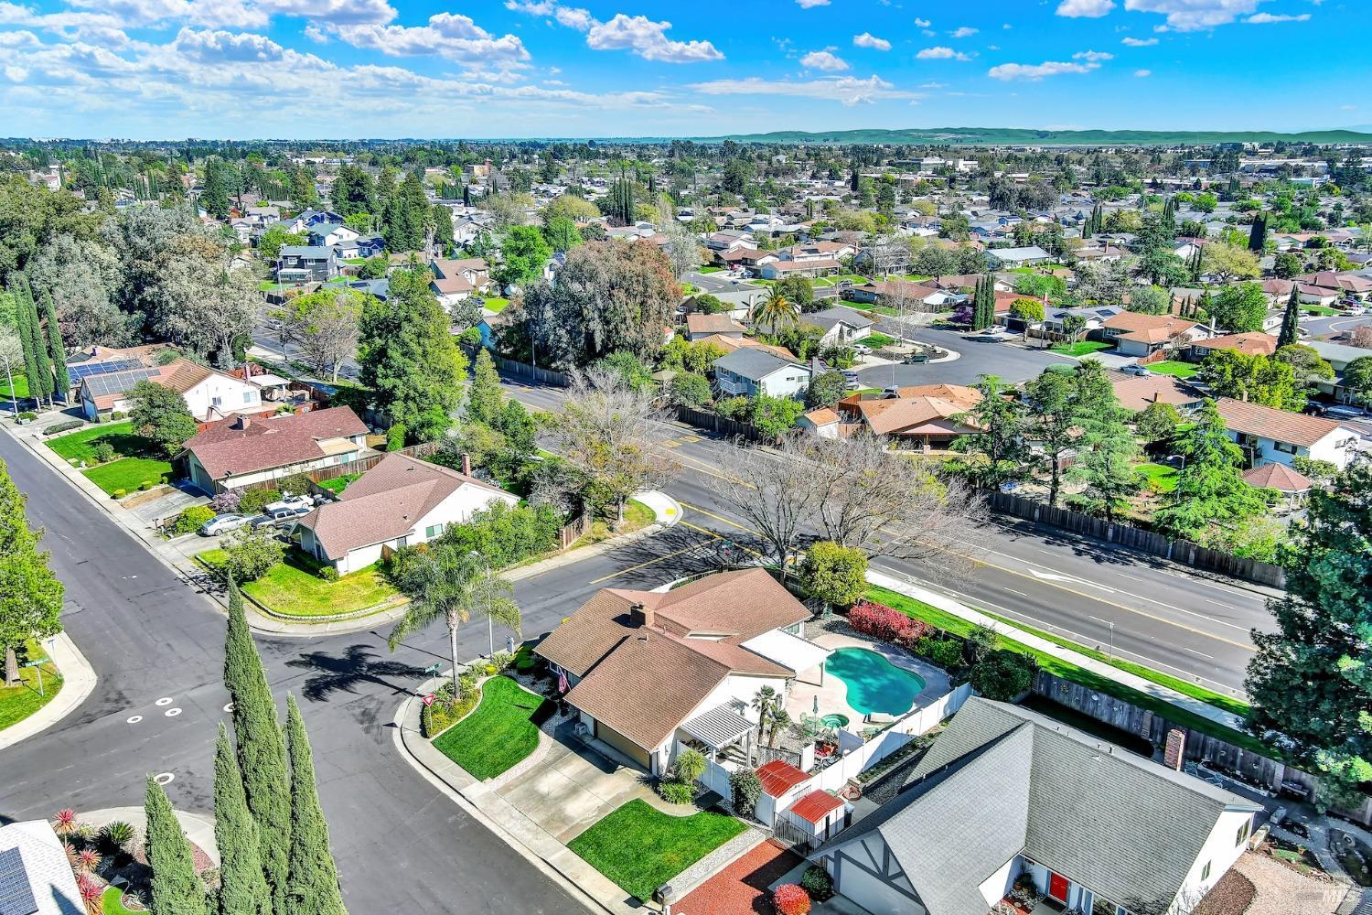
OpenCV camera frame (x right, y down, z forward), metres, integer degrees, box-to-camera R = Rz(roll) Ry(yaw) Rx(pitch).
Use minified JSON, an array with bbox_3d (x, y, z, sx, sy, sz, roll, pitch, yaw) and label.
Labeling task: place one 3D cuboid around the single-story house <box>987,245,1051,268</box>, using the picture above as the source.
[{"bbox_3d":[92.800,-56.782,313.077,20.000,4.700,11.000,-8,18,-27],"label":"single-story house"}]

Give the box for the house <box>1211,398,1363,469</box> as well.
[{"bbox_3d":[65.053,-2.097,122.297,11.300,6.300,15.100,-9,18,-28],"label":"house"}]

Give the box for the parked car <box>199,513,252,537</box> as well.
[{"bbox_3d":[-42.100,6.023,101.955,1.820,1.460,4.650,15,22,42],"label":"parked car"}]

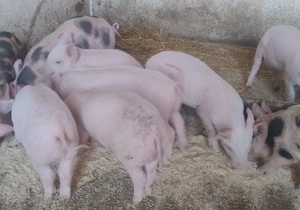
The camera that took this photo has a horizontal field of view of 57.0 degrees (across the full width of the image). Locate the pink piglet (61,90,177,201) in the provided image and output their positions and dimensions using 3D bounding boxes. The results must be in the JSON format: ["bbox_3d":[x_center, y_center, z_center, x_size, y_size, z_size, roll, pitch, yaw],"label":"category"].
[{"bbox_3d":[-0.290,0.108,1.497,0.850,0.450,0.280,30,40,33],"label":"pink piglet"}]

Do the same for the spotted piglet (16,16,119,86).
[{"bbox_3d":[-0.526,-0.299,1.992,0.280,0.480,0.830,21,36,24],"label":"spotted piglet"}]

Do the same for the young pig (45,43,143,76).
[{"bbox_3d":[-0.328,-0.148,1.841,0.750,0.480,0.270,-1,33,-10],"label":"young pig"}]

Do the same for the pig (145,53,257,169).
[{"bbox_3d":[0.269,0.022,1.678,0.800,0.470,0.280,31,41,34],"label":"pig"}]

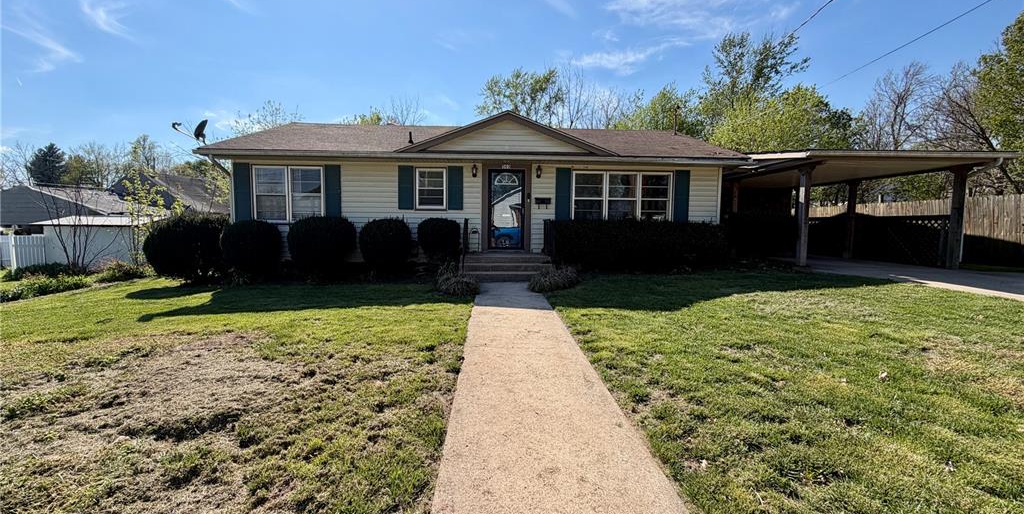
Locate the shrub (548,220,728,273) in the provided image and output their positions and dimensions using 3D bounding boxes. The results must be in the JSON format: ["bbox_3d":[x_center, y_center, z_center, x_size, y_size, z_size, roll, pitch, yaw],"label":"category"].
[{"bbox_3d":[2.857,-0.245,9.868,3.900,1.250,1.000,0,5,-3],"label":"shrub"}]

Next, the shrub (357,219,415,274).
[{"bbox_3d":[-2.903,-0.200,9.484,1.220,1.390,1.200,0,5,-3],"label":"shrub"}]

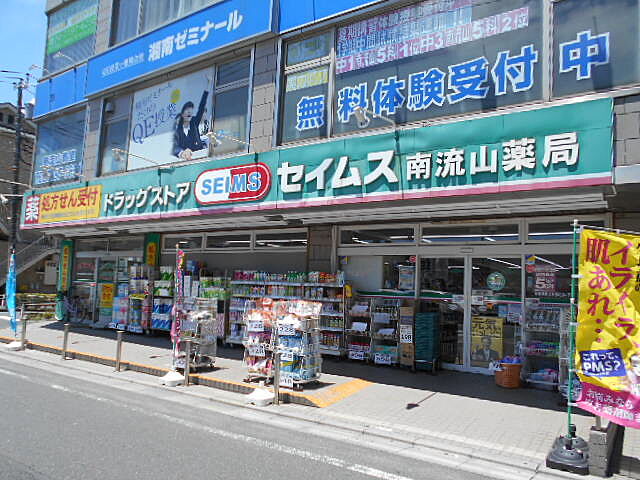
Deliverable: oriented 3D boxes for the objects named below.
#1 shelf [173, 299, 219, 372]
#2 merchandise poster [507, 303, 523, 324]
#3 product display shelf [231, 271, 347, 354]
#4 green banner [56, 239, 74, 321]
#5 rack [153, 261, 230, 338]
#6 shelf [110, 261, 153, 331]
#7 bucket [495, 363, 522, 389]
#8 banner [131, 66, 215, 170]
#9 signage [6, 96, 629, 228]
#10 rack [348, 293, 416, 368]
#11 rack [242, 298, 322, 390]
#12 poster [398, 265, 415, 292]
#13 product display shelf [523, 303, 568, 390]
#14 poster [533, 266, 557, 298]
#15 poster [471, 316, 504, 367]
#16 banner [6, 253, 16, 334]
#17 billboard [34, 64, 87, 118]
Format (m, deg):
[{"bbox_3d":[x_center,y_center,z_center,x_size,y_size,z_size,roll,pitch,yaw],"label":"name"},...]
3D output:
[{"bbox_3d":[-2.085,1.614,8.196,0.470,1.120,0.460,-1,-7,35],"label":"shelf"},{"bbox_3d":[3.412,1.296,8.433,0.260,0.340,0.020,-1,-7,35],"label":"merchandise poster"},{"bbox_3d":[-0.729,1.637,11.267,3.150,1.820,0.500,-2,-8,34],"label":"product display shelf"},{"bbox_3d":[-8.756,1.404,16.640,0.650,2.720,0.150,-2,-8,34],"label":"green banner"},{"bbox_3d":[-3.378,1.635,13.065,3.000,2.000,0.500,-2,-8,34],"label":"rack"},{"bbox_3d":[-5.523,1.700,14.532,2.050,2.000,0.500,-2,-8,34],"label":"shelf"},{"bbox_3d":[2.974,2.109,7.552,0.400,0.370,0.400,-1,-7,35],"label":"bucket"},{"bbox_3d":[-3.705,-2.925,11.867,3.050,2.080,0.060,-2,-8,34],"label":"banner"},{"bbox_3d":[-2.693,-1.034,10.323,15.400,1.130,0.200,-1,-7,35],"label":"signage"},{"bbox_3d":[1.246,1.767,9.517,1.370,1.280,0.430,-1,-7,35],"label":"rack"},{"bbox_3d":[-0.552,1.535,7.302,1.010,1.240,0.580,-1,-7,35],"label":"rack"},{"bbox_3d":[1.745,0.774,9.672,0.370,0.490,0.020,-1,-7,35],"label":"poster"},{"bbox_3d":[3.748,1.712,7.834,0.680,1.360,0.500,-2,-8,34],"label":"product display shelf"},{"bbox_3d":[3.840,0.705,8.210,0.360,0.510,0.020,-1,-7,35],"label":"poster"},{"bbox_3d":[3.006,1.846,8.646,0.570,0.850,0.020,-1,-7,35],"label":"poster"},{"bbox_3d":[-7.128,1.234,11.107,0.380,1.800,0.120,-2,-8,34],"label":"banner"},{"bbox_3d":[-8.148,-4.698,15.141,3.000,1.220,0.120,-2,-8,34],"label":"billboard"}]

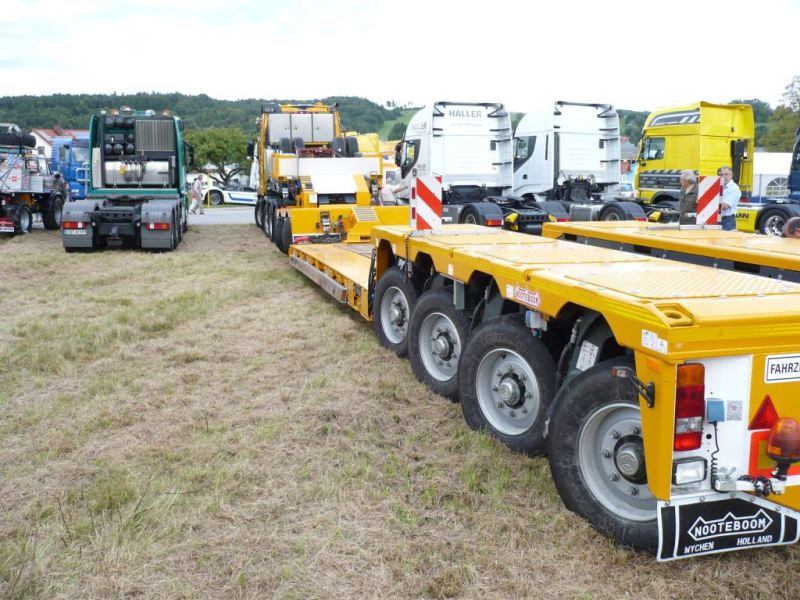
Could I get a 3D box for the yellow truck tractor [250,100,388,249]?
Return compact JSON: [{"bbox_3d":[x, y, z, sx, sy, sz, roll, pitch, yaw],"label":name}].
[{"bbox_3d":[-2.899,-4.004,24.999,2.600,4.000,8.400,-2,9,-13],"label":"yellow truck tractor"}]

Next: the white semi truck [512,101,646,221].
[{"bbox_3d":[5.521,-3.628,22.870,2.540,3.880,5.870,-5,10,-29],"label":"white semi truck"}]

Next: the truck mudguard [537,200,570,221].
[{"bbox_3d":[3.864,-2.270,21.120,0.620,0.600,1.200,-3,9,-22],"label":"truck mudguard"}]

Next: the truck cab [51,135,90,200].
[{"bbox_3d":[-12.282,-4.952,32.259,2.500,2.850,2.200,-7,11,-38],"label":"truck cab"}]

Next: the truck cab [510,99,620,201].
[{"bbox_3d":[4.777,-4.215,24.138,2.540,3.070,2.500,-5,10,-29],"label":"truck cab"}]

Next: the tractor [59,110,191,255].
[{"bbox_3d":[-7.341,-3.459,22.343,2.580,3.700,7.600,-2,9,-12],"label":"tractor"}]

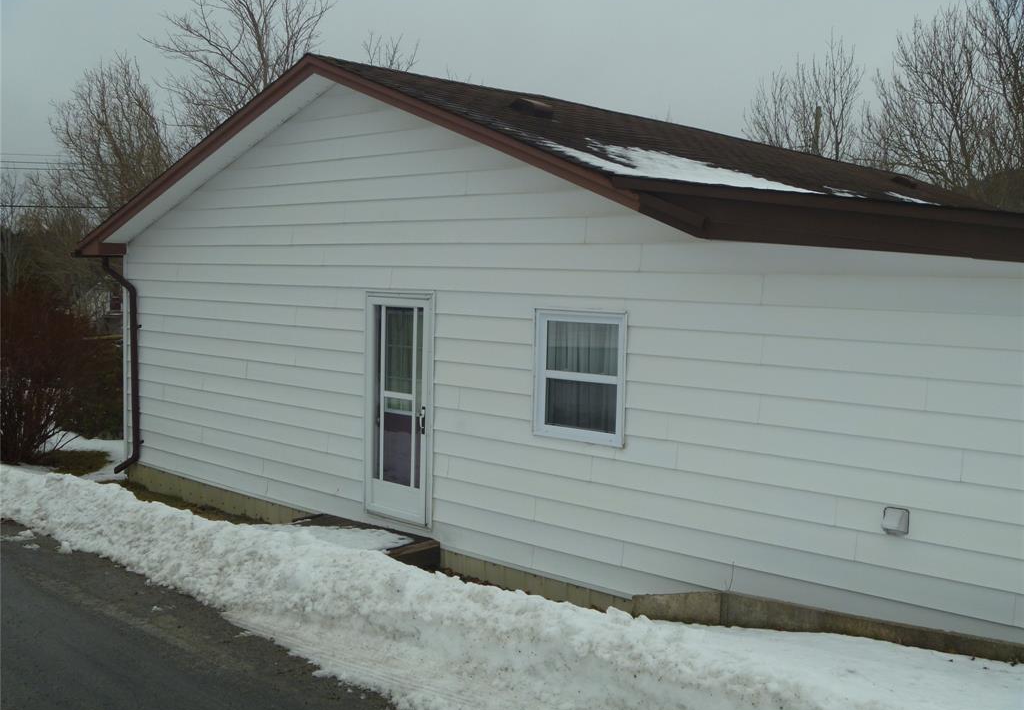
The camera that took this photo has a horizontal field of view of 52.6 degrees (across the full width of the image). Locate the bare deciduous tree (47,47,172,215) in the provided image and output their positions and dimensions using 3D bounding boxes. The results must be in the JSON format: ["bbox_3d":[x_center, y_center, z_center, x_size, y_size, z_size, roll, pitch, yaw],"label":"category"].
[{"bbox_3d":[-13.989,-5.387,36.416,4.311,10.367,4.311,-1,5,-21],"label":"bare deciduous tree"}]

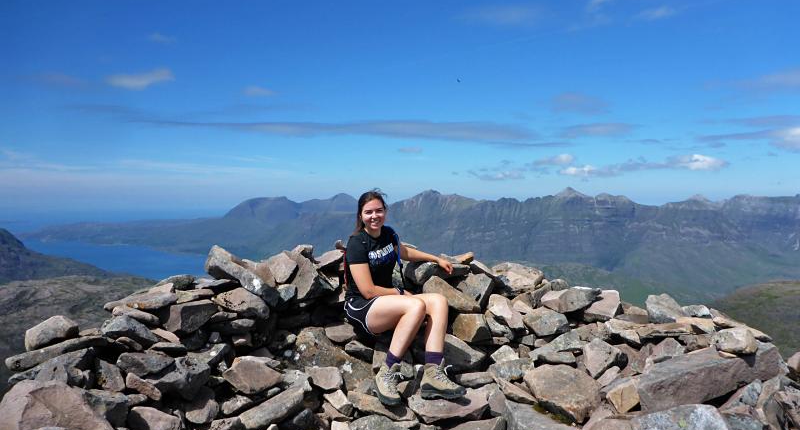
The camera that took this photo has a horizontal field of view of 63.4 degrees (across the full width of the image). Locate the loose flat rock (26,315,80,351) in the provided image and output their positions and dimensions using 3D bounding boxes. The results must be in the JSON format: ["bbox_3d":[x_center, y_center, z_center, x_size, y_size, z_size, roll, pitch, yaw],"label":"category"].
[{"bbox_3d":[-1.933,0.655,3.600,0.260,0.130,0.170,-16,7,-19],"label":"loose flat rock"}]

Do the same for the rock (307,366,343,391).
[{"bbox_3d":[-0.396,0.863,3.420,0.190,0.080,0.150,0,33,0],"label":"rock"}]

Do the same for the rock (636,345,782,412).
[{"bbox_3d":[1.584,0.842,3.350,0.670,0.155,0.260,-15,13,7],"label":"rock"}]

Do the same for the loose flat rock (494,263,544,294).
[{"bbox_3d":[0.730,0.391,4.020,0.310,0.150,0.220,4,9,6],"label":"loose flat rock"}]

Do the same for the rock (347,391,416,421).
[{"bbox_3d":[-0.086,0.926,3.140,0.330,0.080,0.200,7,15,5],"label":"rock"}]

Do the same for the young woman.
[{"bbox_3d":[0.065,0.390,3.530,0.670,1.060,0.780,-1,1,-40],"label":"young woman"}]

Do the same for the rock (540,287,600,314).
[{"bbox_3d":[1.049,0.527,4.000,0.345,0.110,0.180,-2,15,0],"label":"rock"}]

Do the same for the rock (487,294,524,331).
[{"bbox_3d":[0.597,0.553,3.680,0.190,0.110,0.180,16,25,-10],"label":"rock"}]

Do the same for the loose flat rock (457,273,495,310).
[{"bbox_3d":[0.445,0.448,3.800,0.195,0.190,0.100,6,-34,20],"label":"loose flat rock"}]

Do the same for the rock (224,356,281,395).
[{"bbox_3d":[-0.826,0.899,3.650,0.300,0.110,0.200,2,41,-6],"label":"rock"}]

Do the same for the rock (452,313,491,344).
[{"bbox_3d":[0.384,0.614,3.500,0.195,0.155,0.100,-3,-39,0],"label":"rock"}]

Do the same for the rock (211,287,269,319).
[{"bbox_3d":[-0.892,0.498,3.650,0.290,0.080,0.150,15,31,0],"label":"rock"}]

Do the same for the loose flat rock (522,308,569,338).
[{"bbox_3d":[0.810,0.599,3.620,0.245,0.100,0.190,5,26,0],"label":"loose flat rock"}]

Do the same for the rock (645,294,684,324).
[{"bbox_3d":[1.590,0.563,3.900,0.215,0.125,0.150,4,26,-8],"label":"rock"}]

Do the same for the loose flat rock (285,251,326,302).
[{"bbox_3d":[-0.564,0.367,3.850,0.185,0.260,0.100,-21,-27,20],"label":"loose flat rock"}]

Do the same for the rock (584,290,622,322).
[{"bbox_3d":[1.240,0.552,3.950,0.210,0.100,0.185,-5,41,15],"label":"rock"}]

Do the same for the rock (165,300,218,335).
[{"bbox_3d":[-1.146,0.558,3.550,0.250,0.140,0.200,-10,6,-20],"label":"rock"}]

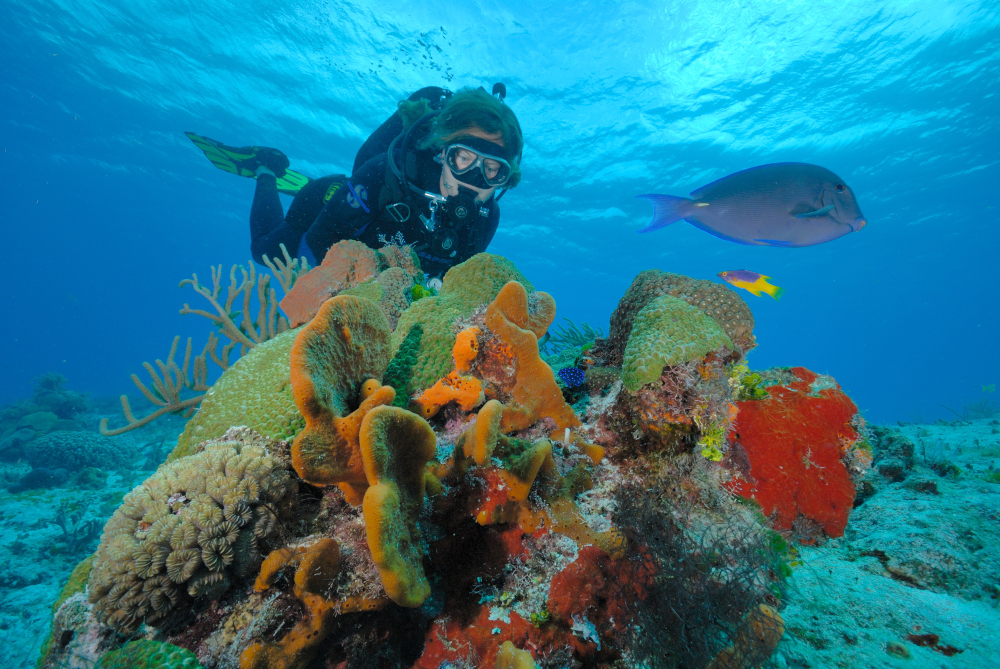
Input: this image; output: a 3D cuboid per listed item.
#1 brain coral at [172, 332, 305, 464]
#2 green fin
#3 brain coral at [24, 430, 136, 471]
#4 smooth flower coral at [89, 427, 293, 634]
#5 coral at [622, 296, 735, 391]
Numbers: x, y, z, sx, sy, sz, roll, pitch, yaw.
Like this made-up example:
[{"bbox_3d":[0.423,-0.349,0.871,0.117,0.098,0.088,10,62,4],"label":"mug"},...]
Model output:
[{"bbox_3d":[-0.406,0.098,0.660,0.210,0.200,0.190,2,-7,-19],"label":"brain coral"},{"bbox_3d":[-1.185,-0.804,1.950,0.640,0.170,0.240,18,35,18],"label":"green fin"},{"bbox_3d":[-2.615,0.723,2.600,0.600,0.230,0.480,6,-9,-39],"label":"brain coral"},{"bbox_3d":[-0.406,0.253,0.550,0.220,0.220,0.180,4,-8,-27],"label":"smooth flower coral"},{"bbox_3d":[0.265,0.013,0.620,0.155,0.135,0.120,1,-7,-6],"label":"coral"}]

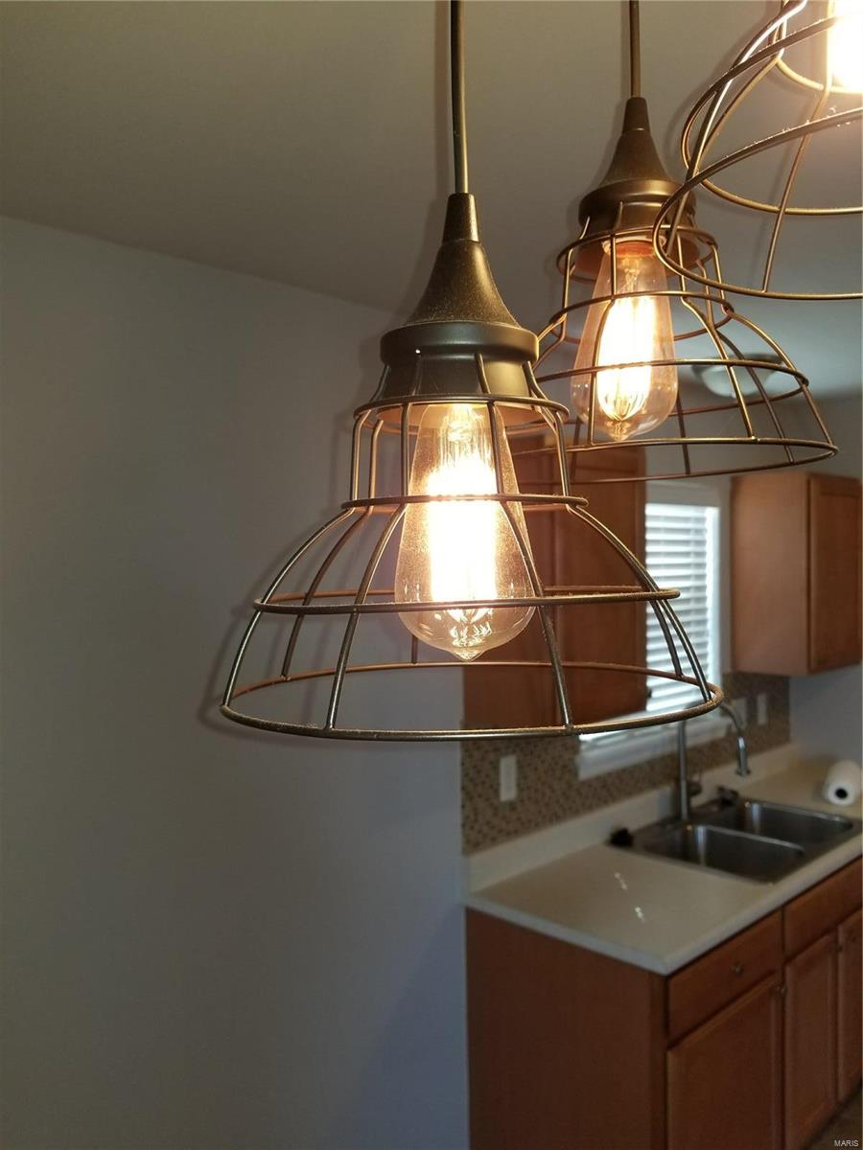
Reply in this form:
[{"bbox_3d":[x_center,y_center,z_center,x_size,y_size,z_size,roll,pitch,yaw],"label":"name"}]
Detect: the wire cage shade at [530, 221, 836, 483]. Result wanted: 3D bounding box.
[{"bbox_3d":[0.125,-0.131,0.526,0.227,0.133,0.227,-1,2,0],"label":"wire cage shade"}]

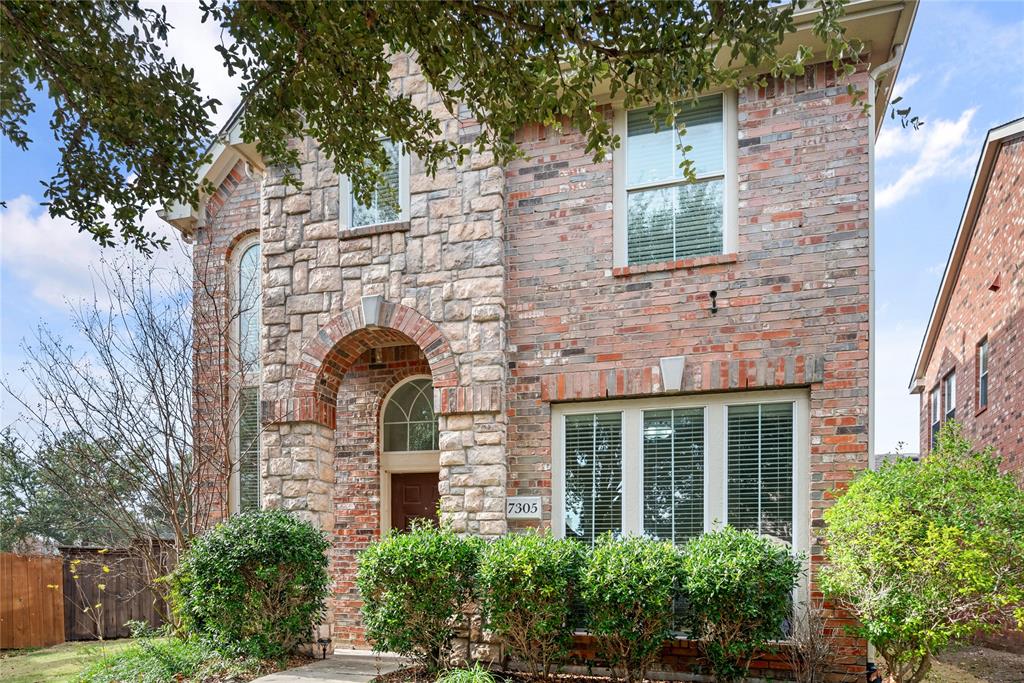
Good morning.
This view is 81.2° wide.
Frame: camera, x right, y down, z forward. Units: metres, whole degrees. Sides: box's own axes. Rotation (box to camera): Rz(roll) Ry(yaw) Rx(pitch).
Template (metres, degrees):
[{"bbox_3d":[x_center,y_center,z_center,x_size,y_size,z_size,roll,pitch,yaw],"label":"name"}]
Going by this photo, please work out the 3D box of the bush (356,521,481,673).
[{"bbox_3d":[-0.872,2.378,5.570,1.080,1.380,0.980,0,0,18],"label":"bush"}]

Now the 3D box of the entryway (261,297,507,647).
[{"bbox_3d":[-1.314,1.368,6.405,2.852,3.637,0.600,0,0,18],"label":"entryway"}]

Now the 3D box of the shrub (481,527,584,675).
[{"bbox_3d":[0.162,2.298,5.240,0.880,1.270,0.850,0,0,0],"label":"shrub"}]

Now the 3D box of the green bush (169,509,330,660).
[{"bbox_3d":[-2.658,2.461,6.050,1.550,1.500,1.350,0,0,18],"label":"green bush"}]

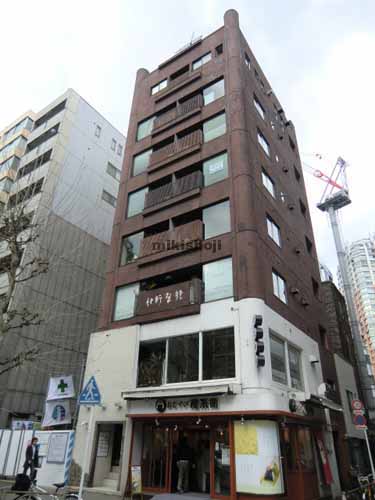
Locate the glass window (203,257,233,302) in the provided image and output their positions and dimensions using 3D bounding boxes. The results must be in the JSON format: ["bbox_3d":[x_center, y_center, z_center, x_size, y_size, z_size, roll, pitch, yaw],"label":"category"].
[{"bbox_3d":[1.269,1.219,13.870,1.307,1.693,0.120,-17,-34,29],"label":"glass window"}]

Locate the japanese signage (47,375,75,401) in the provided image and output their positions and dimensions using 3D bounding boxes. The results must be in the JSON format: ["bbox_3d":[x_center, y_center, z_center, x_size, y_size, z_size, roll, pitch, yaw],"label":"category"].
[{"bbox_3d":[-6.179,6.734,16.948,1.854,1.051,0.103,-16,-34,29],"label":"japanese signage"}]

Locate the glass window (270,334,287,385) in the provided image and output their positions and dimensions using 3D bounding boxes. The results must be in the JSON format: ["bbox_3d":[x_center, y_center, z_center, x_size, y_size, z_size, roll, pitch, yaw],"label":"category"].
[{"bbox_3d":[3.552,4.307,13.628,0.124,1.741,1.493,-19,-36,32],"label":"glass window"}]

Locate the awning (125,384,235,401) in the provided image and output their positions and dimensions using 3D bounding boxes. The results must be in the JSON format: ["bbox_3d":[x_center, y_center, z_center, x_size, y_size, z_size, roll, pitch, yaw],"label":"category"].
[{"bbox_3d":[-0.474,5.437,13.167,4.913,0.391,0.484,-16,-34,29],"label":"awning"}]

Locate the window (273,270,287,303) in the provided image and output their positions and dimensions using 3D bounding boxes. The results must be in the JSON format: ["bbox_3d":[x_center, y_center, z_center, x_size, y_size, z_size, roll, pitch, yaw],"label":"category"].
[{"bbox_3d":[4.176,1.710,15.599,0.120,1.101,1.530,-17,-34,30],"label":"window"}]

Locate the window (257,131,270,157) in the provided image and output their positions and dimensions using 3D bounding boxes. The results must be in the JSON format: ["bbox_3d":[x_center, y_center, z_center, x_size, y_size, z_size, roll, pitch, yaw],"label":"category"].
[{"bbox_3d":[4.486,-6.299,20.562,0.124,1.182,1.542,-19,-36,32],"label":"window"}]

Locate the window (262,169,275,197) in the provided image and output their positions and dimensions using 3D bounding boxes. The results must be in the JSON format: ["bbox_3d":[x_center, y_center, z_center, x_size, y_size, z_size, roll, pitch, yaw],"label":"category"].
[{"bbox_3d":[4.167,-3.434,17.978,0.120,1.035,1.468,-17,-34,29],"label":"window"}]

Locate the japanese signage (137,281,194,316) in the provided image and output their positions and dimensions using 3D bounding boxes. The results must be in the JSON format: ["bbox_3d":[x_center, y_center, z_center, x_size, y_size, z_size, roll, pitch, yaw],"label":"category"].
[{"bbox_3d":[-0.948,2.080,14.730,3.001,1.114,0.080,-17,-34,29],"label":"japanese signage"}]

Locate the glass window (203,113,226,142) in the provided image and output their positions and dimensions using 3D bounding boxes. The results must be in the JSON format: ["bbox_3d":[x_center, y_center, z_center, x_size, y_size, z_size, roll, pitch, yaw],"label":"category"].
[{"bbox_3d":[1.485,-6.584,18.677,1.354,1.577,0.120,-17,-34,30],"label":"glass window"}]

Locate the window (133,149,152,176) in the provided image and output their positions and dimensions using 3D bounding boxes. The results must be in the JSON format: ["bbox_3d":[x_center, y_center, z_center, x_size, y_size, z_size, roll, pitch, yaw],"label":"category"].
[{"bbox_3d":[-2.793,-5.483,21.737,1.414,1.758,0.124,-16,-34,29],"label":"window"}]

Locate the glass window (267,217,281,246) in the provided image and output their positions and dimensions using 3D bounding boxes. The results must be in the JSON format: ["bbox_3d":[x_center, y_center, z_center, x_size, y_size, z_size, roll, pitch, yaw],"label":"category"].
[{"bbox_3d":[4.324,-0.925,17.513,0.124,1.182,1.542,-19,-36,32],"label":"glass window"}]

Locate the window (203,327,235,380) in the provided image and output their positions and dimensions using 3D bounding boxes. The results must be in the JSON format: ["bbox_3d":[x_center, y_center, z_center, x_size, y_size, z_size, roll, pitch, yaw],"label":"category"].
[{"bbox_3d":[1.164,3.886,12.925,1.347,1.816,0.120,-17,-34,30],"label":"window"}]

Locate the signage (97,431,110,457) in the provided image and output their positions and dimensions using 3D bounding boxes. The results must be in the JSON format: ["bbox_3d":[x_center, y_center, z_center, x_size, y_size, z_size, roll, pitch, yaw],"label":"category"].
[{"bbox_3d":[-3.352,7.838,13.966,0.040,0.840,0.533,-17,-34,29],"label":"signage"}]

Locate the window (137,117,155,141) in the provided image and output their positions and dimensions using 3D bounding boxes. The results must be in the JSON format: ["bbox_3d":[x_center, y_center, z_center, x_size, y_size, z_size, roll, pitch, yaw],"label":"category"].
[{"bbox_3d":[-2.712,-8.170,23.261,1.414,1.758,0.124,-16,-34,29],"label":"window"}]

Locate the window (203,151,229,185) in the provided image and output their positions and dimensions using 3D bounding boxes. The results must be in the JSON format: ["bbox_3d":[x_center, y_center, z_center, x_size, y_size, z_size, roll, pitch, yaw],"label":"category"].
[{"bbox_3d":[1.412,-3.970,17.235,1.354,1.566,0.120,-17,-34,30],"label":"window"}]

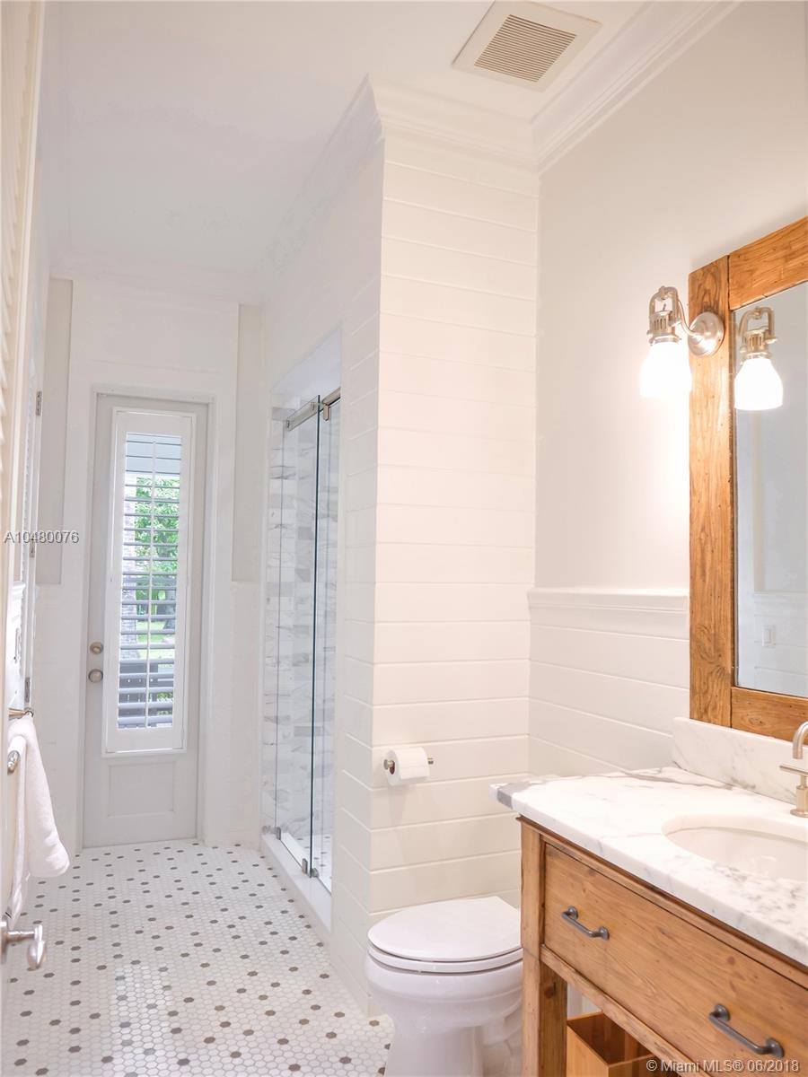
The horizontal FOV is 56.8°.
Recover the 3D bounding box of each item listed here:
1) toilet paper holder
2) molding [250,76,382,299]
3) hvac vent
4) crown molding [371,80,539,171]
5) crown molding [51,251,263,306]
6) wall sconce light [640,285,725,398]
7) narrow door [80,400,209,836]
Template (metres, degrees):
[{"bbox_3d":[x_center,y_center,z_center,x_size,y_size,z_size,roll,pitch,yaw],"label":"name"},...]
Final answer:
[{"bbox_3d":[0.011,0.744,2.463,0.165,0.048,0.080,2,-3,-23],"label":"toilet paper holder"},{"bbox_3d":[-0.446,-1.417,3.340,0.095,0.136,1.880,2,-3,-23],"label":"molding"},{"bbox_3d":[0.375,-1.520,2.321,0.336,0.025,0.336,2,-3,-23],"label":"hvac vent"},{"bbox_3d":[0.197,-1.447,2.645,0.728,0.136,0.095,2,-3,-23],"label":"crown molding"},{"bbox_3d":[-1.272,-1.393,3.956,1.085,0.136,0.095,2,-3,-23],"label":"crown molding"},{"bbox_3d":[0.711,-0.506,1.947,0.205,0.280,0.130,2,-3,-23],"label":"wall sconce light"},{"bbox_3d":[-1.362,0.424,3.985,0.585,2.360,0.060,2,-3,-23],"label":"narrow door"}]

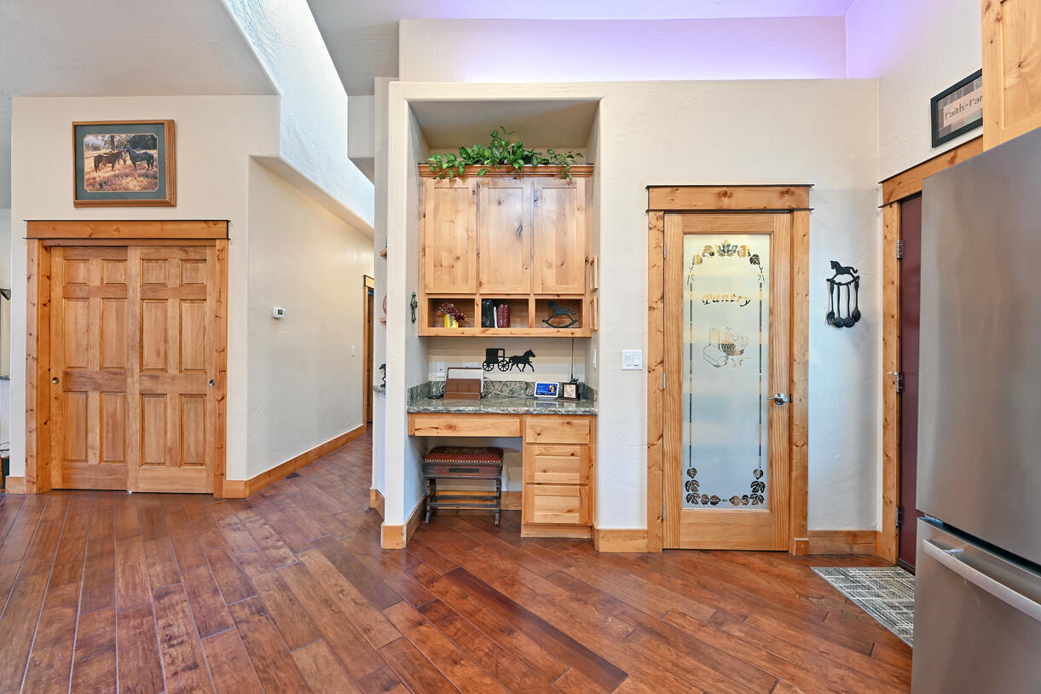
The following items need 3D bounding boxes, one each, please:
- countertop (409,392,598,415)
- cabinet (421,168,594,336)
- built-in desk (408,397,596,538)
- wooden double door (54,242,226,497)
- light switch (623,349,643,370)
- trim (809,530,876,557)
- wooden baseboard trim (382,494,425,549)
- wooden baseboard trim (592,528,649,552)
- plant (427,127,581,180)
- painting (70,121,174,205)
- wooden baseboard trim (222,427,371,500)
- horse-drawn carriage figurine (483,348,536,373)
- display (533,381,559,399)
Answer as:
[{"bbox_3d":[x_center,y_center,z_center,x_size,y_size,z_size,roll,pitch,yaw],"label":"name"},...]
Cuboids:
[{"bbox_3d":[-0.111,0.408,2.826,1.201,0.041,0.493,0,0,2],"label":"countertop"},{"bbox_3d":[-0.103,-0.654,2.915,1.190,1.170,0.325,0,0,1],"label":"cabinet"},{"bbox_3d":[-0.114,0.812,2.831,1.199,0.849,0.492,0,0,2],"label":"built-in desk"},{"bbox_3d":[-3.225,0.174,3.387,1.465,2.047,0.080,0,0,2],"label":"wooden double door"},{"bbox_3d":[0.682,0.079,2.457,0.121,0.120,0.015,0,0,2],"label":"light switch"},{"bbox_3d":[1.916,1.168,2.416,0.410,0.148,0.021,0,0,1],"label":"trim"},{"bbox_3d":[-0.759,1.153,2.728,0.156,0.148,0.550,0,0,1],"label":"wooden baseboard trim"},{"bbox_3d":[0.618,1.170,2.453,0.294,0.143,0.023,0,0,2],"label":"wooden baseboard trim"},{"bbox_3d":[-0.108,-1.311,2.793,1.060,0.375,0.320,0,0,2],"label":"plant"},{"bbox_3d":[-3.211,-1.481,3.278,0.830,0.700,0.040,0,0,1],"label":"painting"},{"bbox_3d":[-2.287,1.145,4.459,0.200,0.146,2.420,0,0,1],"label":"wooden baseboard trim"},{"bbox_3d":[-0.084,0.100,3.061,0.402,0.172,0.025,0,0,2],"label":"horse-drawn carriage figurine"},{"bbox_3d":[0.191,0.328,2.962,0.178,0.122,0.070,0,0,16],"label":"display"}]

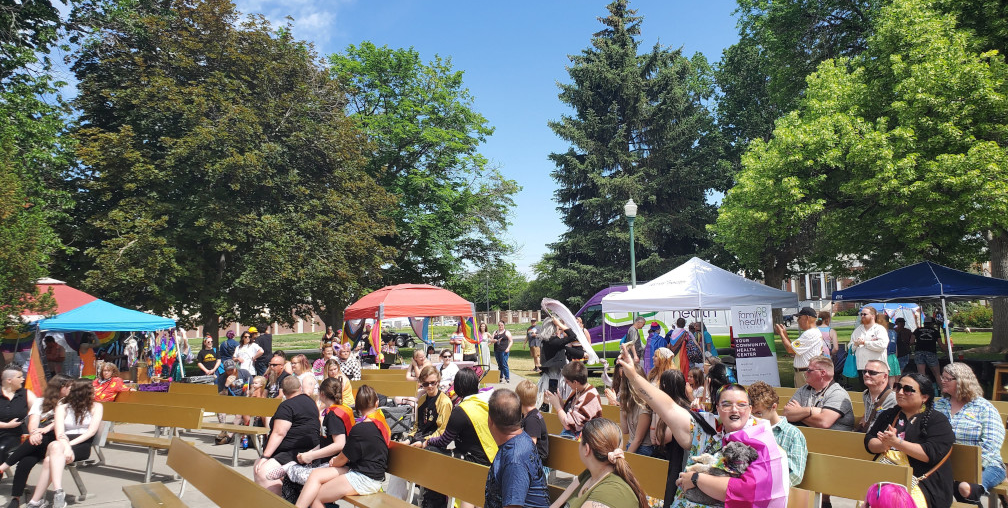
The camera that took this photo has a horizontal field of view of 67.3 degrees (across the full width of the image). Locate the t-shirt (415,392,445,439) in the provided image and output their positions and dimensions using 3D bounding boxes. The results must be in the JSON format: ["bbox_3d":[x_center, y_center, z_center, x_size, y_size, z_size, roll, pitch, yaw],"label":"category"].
[{"bbox_3d":[-0.748,1.610,7.500,0.380,0.520,0.240,-5,-6,30],"label":"t-shirt"}]

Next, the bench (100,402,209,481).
[{"bbox_3d":[-5.152,2.256,9.417,4.100,0.785,0.500,-5,-6,33],"label":"bench"}]

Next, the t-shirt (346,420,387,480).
[{"bbox_3d":[-1.093,1.562,6.020,0.280,0.480,0.390,-4,-5,14],"label":"t-shirt"}]

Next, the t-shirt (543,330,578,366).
[{"bbox_3d":[1.012,1.686,13.800,0.500,0.620,0.360,-5,-6,30],"label":"t-shirt"}]

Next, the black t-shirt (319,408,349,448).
[{"bbox_3d":[-1.480,1.594,6.650,0.260,0.480,0.400,1,-5,-22],"label":"black t-shirt"}]

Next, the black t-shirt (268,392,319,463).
[{"bbox_3d":[-1.859,1.549,6.720,0.380,0.660,0.520,-2,-5,6],"label":"black t-shirt"}]

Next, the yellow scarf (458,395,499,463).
[{"bbox_3d":[-0.224,1.533,6.650,0.380,0.600,0.290,2,-7,-41],"label":"yellow scarf"}]

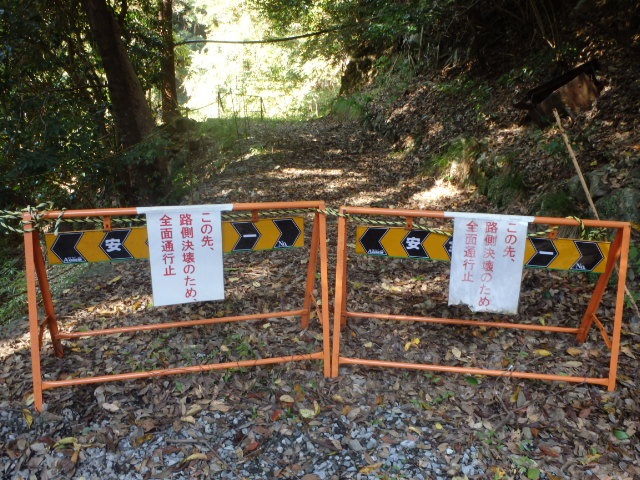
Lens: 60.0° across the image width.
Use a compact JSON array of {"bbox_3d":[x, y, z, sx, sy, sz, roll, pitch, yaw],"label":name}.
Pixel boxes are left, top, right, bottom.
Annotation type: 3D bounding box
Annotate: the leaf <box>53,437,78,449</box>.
[{"bbox_3d":[-0.892,0.711,1.950,0.084,0.018,0.033,-7,20,-23],"label":"leaf"}]

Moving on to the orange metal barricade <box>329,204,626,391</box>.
[{"bbox_3d":[0.676,0.234,2.477,1.200,0.750,0.490,3,20,6],"label":"orange metal barricade"}]

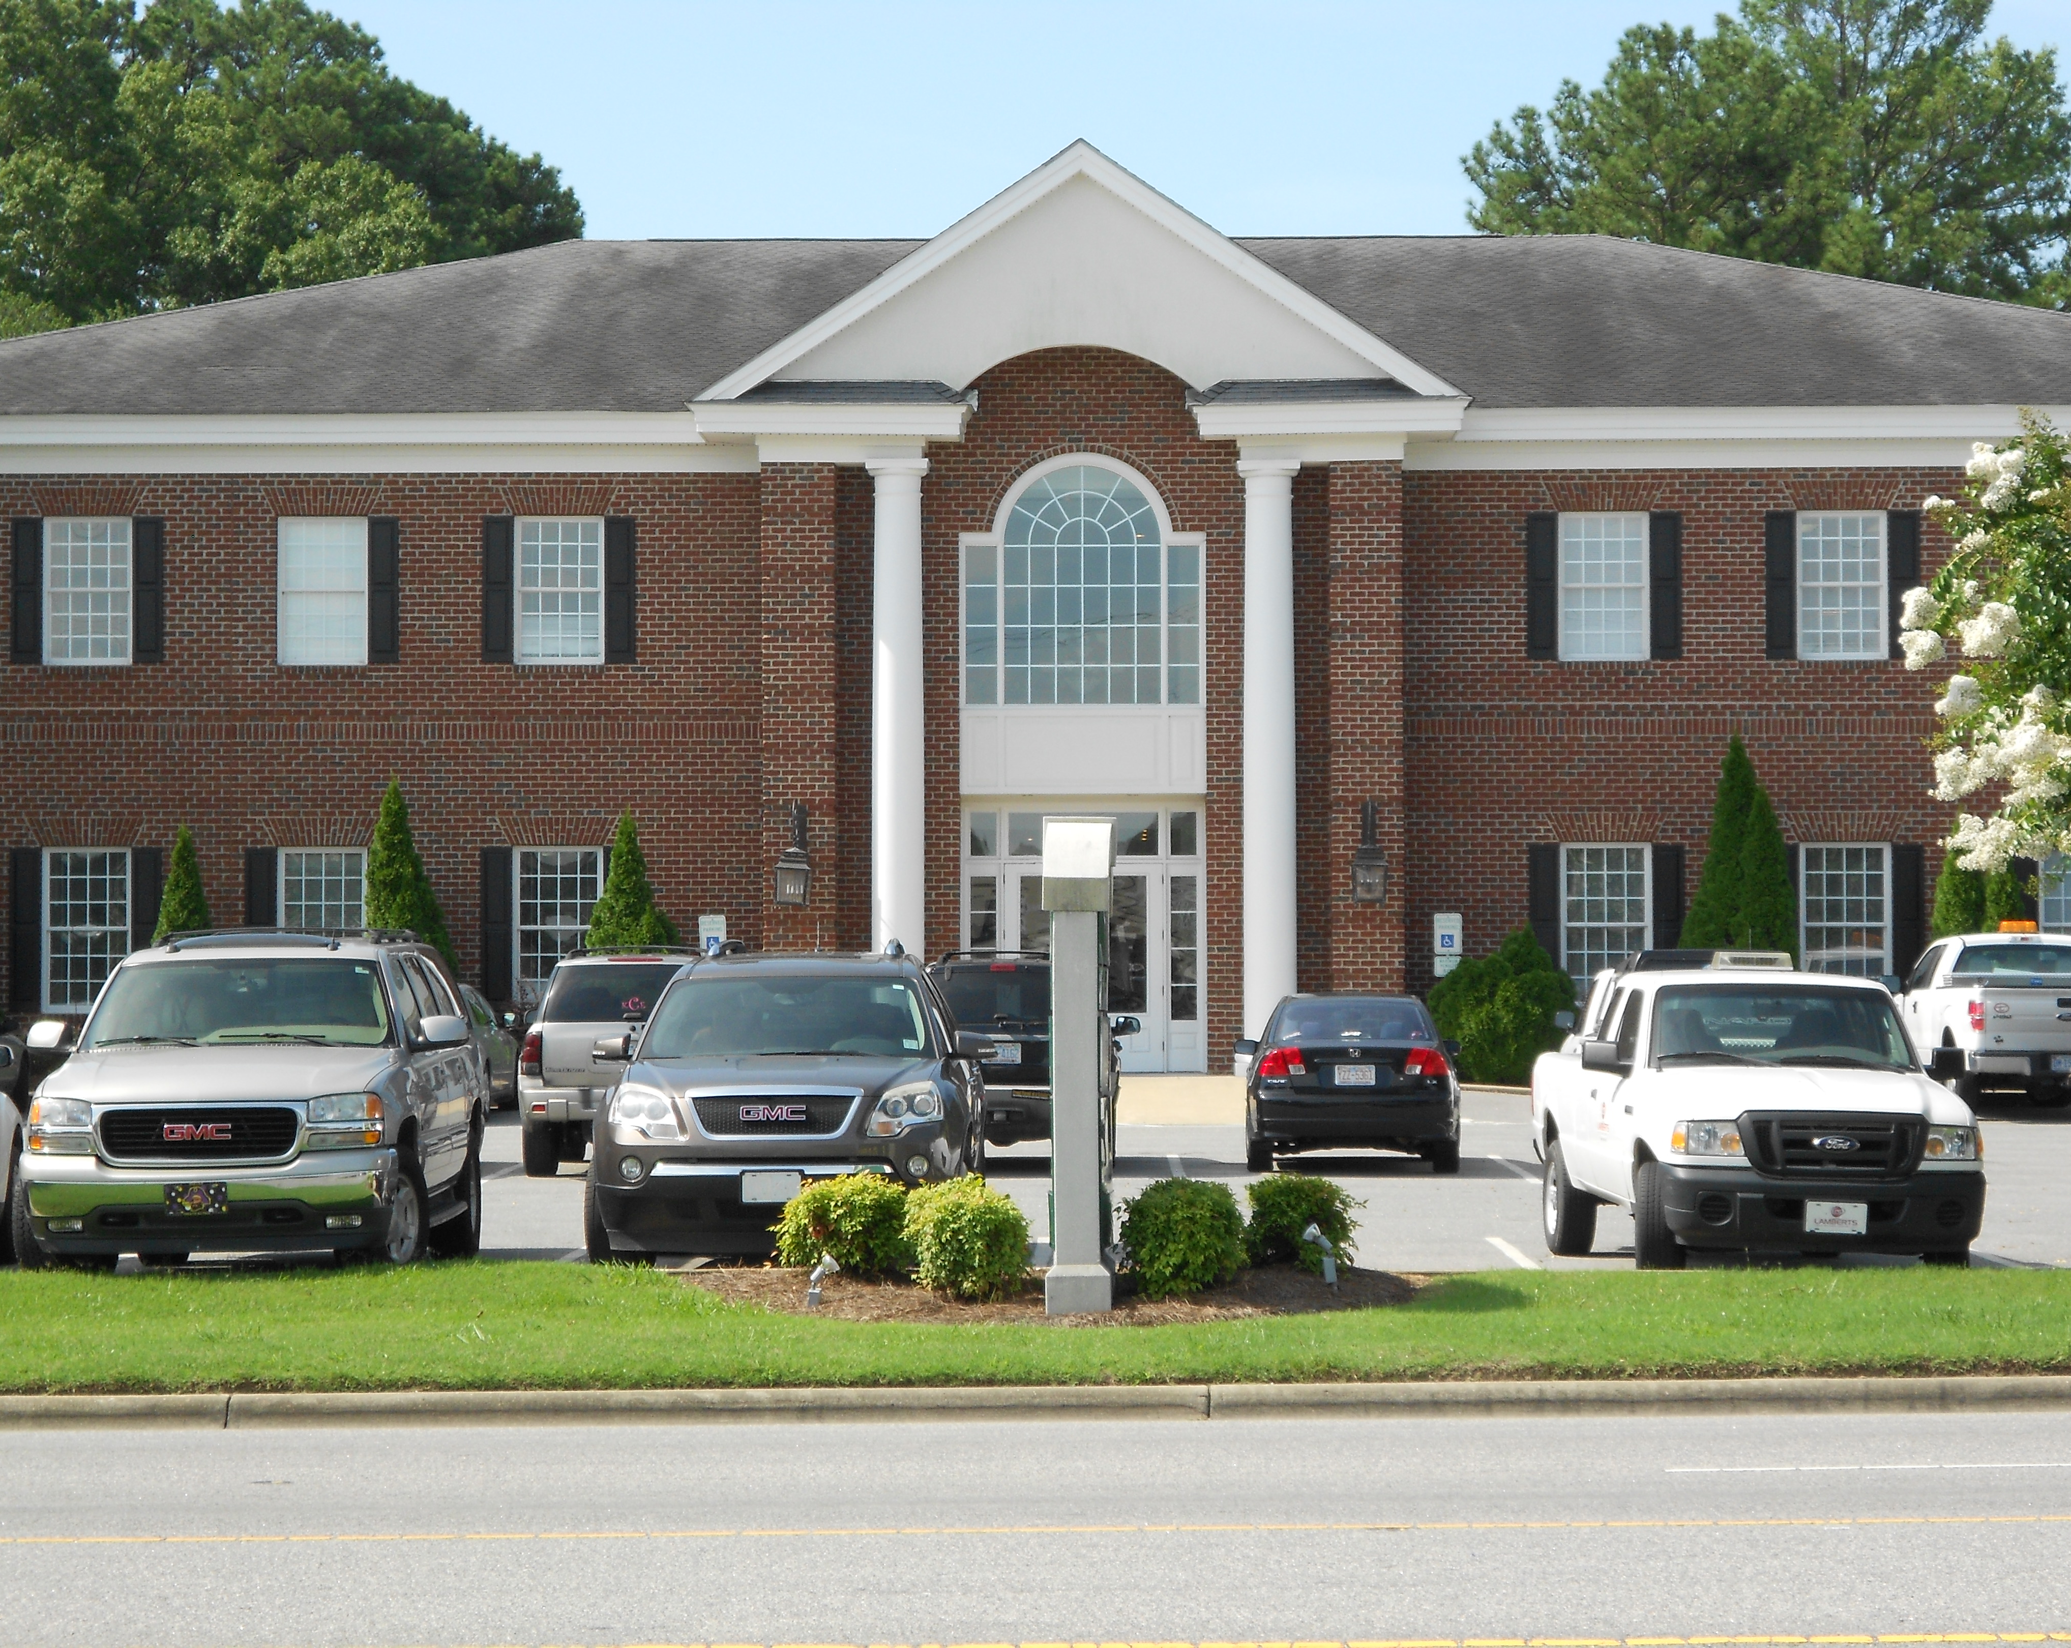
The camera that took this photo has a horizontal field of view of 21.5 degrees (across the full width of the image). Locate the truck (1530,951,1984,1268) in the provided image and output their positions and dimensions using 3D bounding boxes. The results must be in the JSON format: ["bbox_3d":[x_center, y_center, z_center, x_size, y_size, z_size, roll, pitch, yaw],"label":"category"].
[{"bbox_3d":[4.041,1.665,31.273,1.760,1.770,5.160,0,-2,-4],"label":"truck"}]

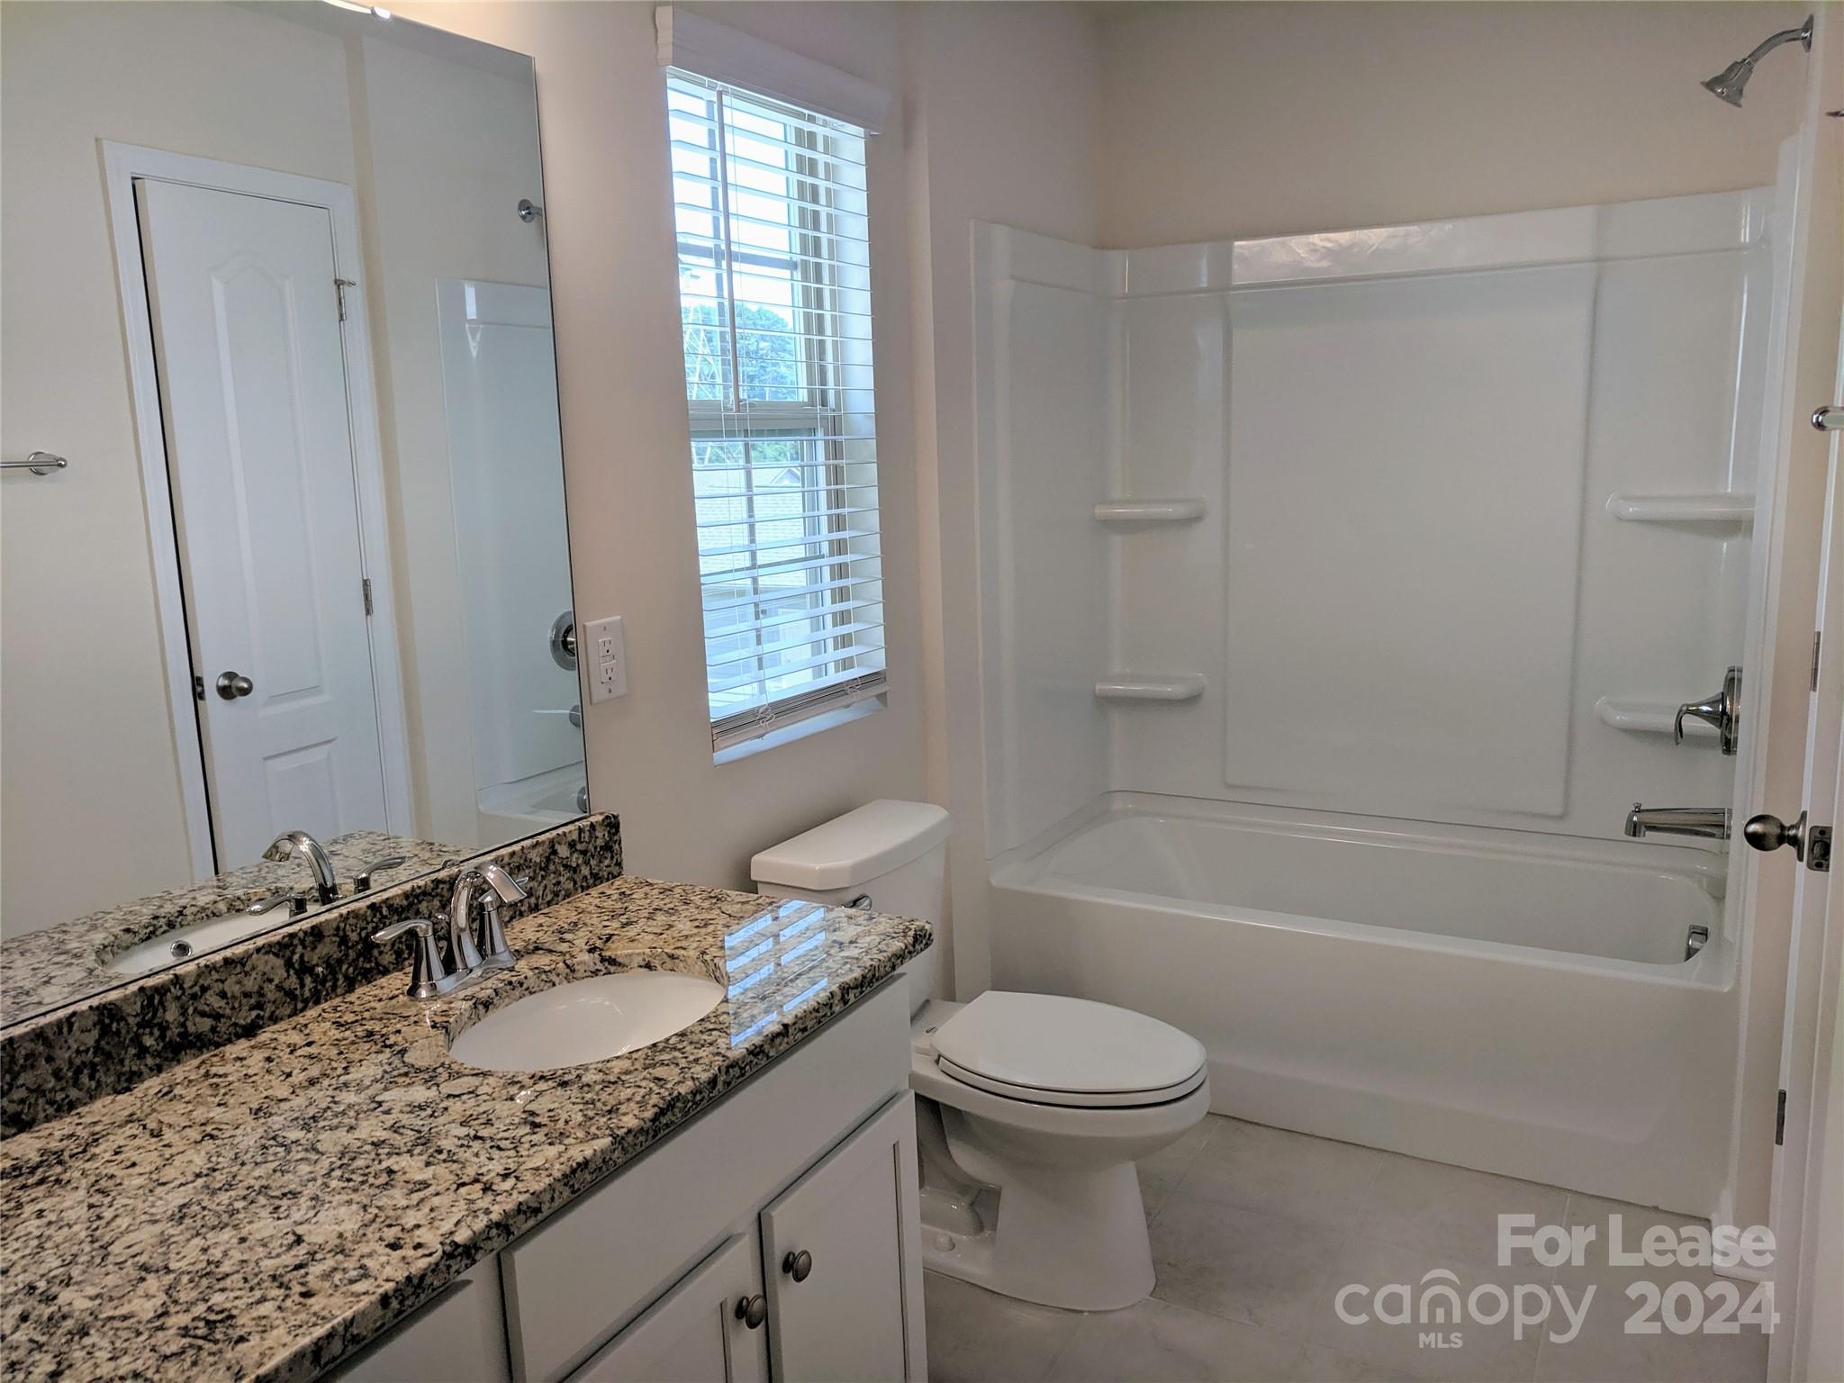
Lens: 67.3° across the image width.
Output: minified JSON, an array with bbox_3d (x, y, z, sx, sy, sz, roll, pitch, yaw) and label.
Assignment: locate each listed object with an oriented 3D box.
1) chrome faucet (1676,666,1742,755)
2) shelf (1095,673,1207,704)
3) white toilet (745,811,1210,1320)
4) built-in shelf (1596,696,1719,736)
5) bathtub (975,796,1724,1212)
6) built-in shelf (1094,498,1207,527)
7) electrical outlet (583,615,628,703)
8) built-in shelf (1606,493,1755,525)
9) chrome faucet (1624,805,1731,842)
[{"bbox_3d":[1.531,0.036,2.692,0.108,0.174,0.174,4,12,29],"label":"chrome faucet"},{"bbox_3d":[0.597,-0.012,3.615,0.264,0.044,0.110,4,12,29],"label":"shelf"},{"bbox_3d":[0.139,0.637,2.460,0.747,0.740,0.435,4,12,29],"label":"white toilet"},{"bbox_3d":[1.626,0.059,3.037,0.279,0.045,0.115,4,12,29],"label":"built-in shelf"},{"bbox_3d":[0.990,0.614,3.147,1.490,0.485,0.760,4,12,29],"label":"bathtub"},{"bbox_3d":[0.581,-0.465,3.533,0.262,0.044,0.110,4,12,29],"label":"built-in shelf"},{"bbox_3d":[-0.471,-0.047,2.073,0.009,0.122,0.077,4,12,29],"label":"electrical outlet"},{"bbox_3d":[1.613,-0.397,2.956,0.277,0.044,0.110,4,12,29],"label":"built-in shelf"},{"bbox_3d":[1.502,0.252,2.752,0.182,0.071,0.060,4,12,29],"label":"chrome faucet"}]

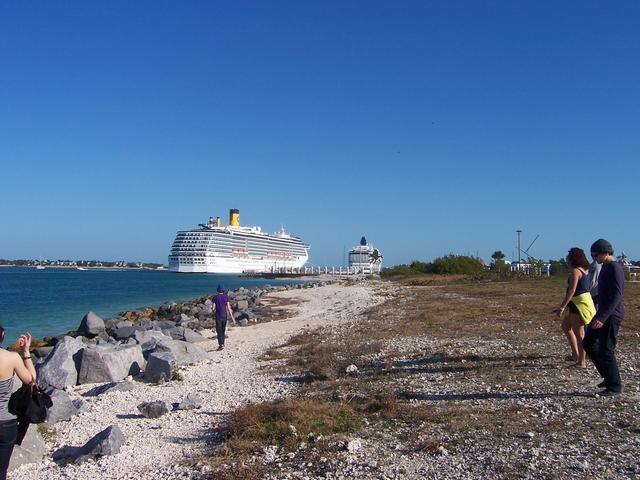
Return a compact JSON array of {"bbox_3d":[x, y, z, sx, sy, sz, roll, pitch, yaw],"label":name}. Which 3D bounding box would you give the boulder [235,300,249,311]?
[{"bbox_3d":[-3.479,2.903,29.500,0.580,0.420,0.520,0,-2,9],"label":"boulder"}]

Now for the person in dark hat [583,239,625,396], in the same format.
[{"bbox_3d":[3.142,0.856,7.350,0.480,1.700,0.480,-1,-2,22],"label":"person in dark hat"}]

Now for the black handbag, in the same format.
[{"bbox_3d":[-2.131,1.277,4.900,0.310,0.410,0.200,0,-2,-11],"label":"black handbag"}]

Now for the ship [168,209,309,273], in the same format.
[{"bbox_3d":[-54.258,2.378,631.588,33.000,55.000,292.000,-1,-2,17],"label":"ship"}]

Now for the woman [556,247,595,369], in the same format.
[{"bbox_3d":[3.514,0.936,9.100,0.480,1.610,0.460,-2,-3,37],"label":"woman"}]

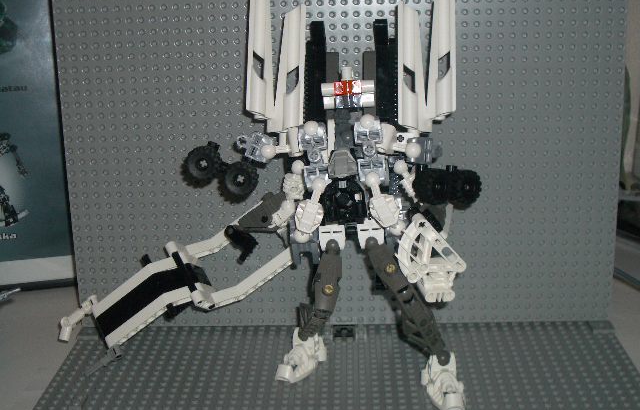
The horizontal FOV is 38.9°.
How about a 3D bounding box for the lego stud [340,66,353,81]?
[{"bbox_3d":[0.016,-0.080,0.553,0.007,0.009,0.007,-1,17,2],"label":"lego stud"}]

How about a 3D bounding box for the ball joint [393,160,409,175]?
[{"bbox_3d":[0.052,-0.024,0.580,0.009,0.009,0.009,-1,16,2],"label":"ball joint"}]

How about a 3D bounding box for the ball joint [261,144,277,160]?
[{"bbox_3d":[-0.033,-0.034,0.580,0.009,0.009,0.009,-1,16,2],"label":"ball joint"}]

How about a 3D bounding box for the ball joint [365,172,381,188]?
[{"bbox_3d":[0.033,-0.016,0.562,0.009,0.009,0.009,-1,17,2],"label":"ball joint"}]

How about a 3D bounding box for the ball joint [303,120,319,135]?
[{"bbox_3d":[-0.005,-0.048,0.562,0.009,0.009,0.009,-1,17,2],"label":"ball joint"}]

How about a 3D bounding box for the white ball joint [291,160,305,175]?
[{"bbox_3d":[-0.014,-0.024,0.585,0.009,0.009,0.009,-1,16,2],"label":"white ball joint"}]

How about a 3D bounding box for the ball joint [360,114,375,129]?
[{"bbox_3d":[0.029,-0.051,0.561,0.009,0.009,0.009,-1,16,2],"label":"ball joint"}]

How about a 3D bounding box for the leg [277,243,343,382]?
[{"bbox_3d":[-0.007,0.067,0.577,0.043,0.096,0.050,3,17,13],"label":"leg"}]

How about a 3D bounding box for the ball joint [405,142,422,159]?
[{"bbox_3d":[0.058,-0.033,0.556,0.009,0.009,0.009,-1,17,2],"label":"ball joint"}]

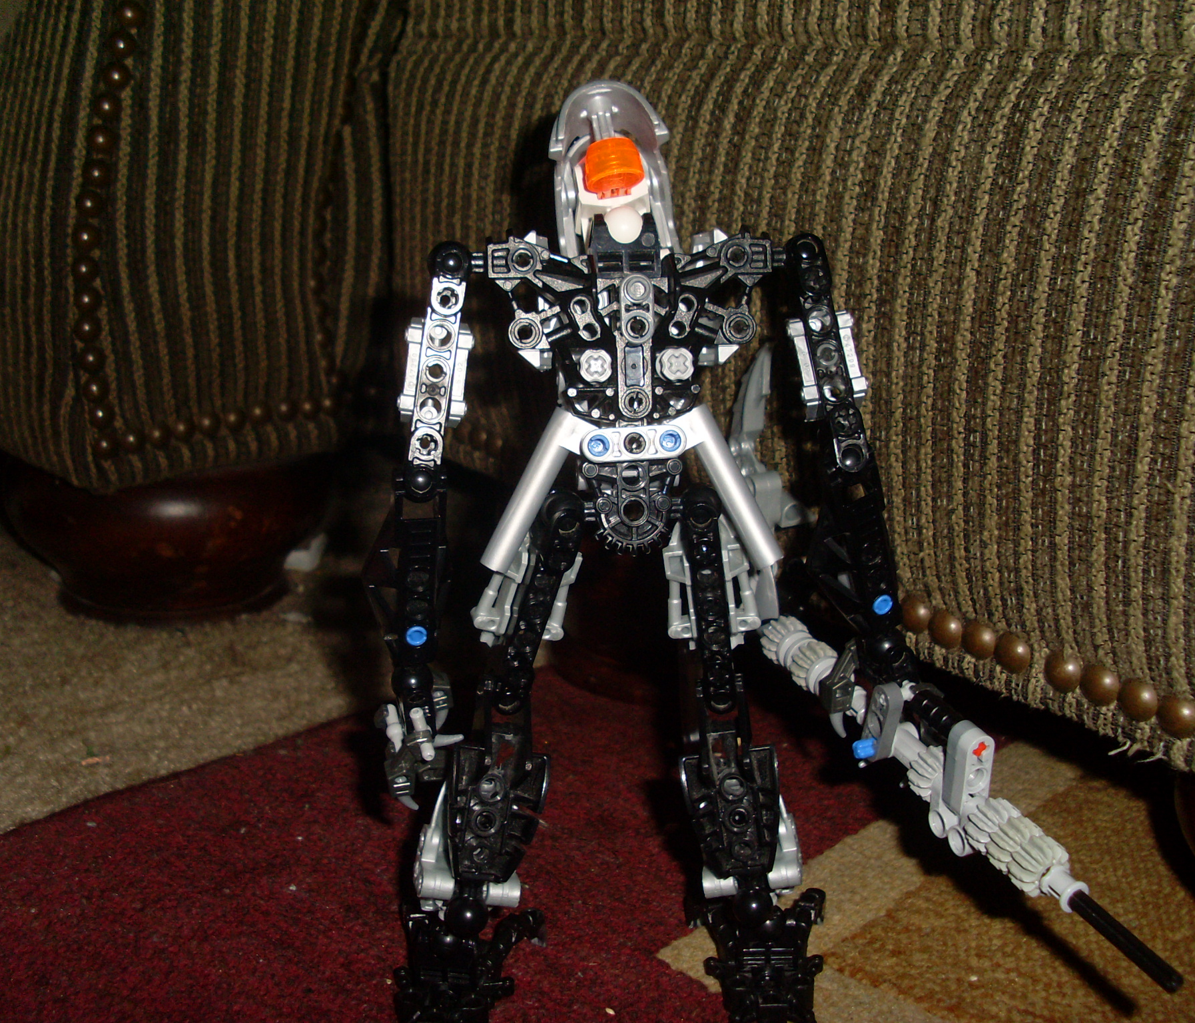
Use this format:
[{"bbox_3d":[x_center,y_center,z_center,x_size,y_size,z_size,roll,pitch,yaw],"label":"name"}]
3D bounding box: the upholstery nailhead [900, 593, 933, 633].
[{"bbox_3d":[0.089,0.028,0.418,0.011,0.011,0.005,17,25,42],"label":"upholstery nailhead"}]

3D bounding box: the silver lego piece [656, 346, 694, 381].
[{"bbox_3d":[0.017,-0.033,0.331,0.007,0.007,0.008,-3,18,-8],"label":"silver lego piece"}]

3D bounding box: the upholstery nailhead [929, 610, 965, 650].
[{"bbox_3d":[0.096,0.032,0.411,0.011,0.011,0.005,17,25,42],"label":"upholstery nailhead"}]

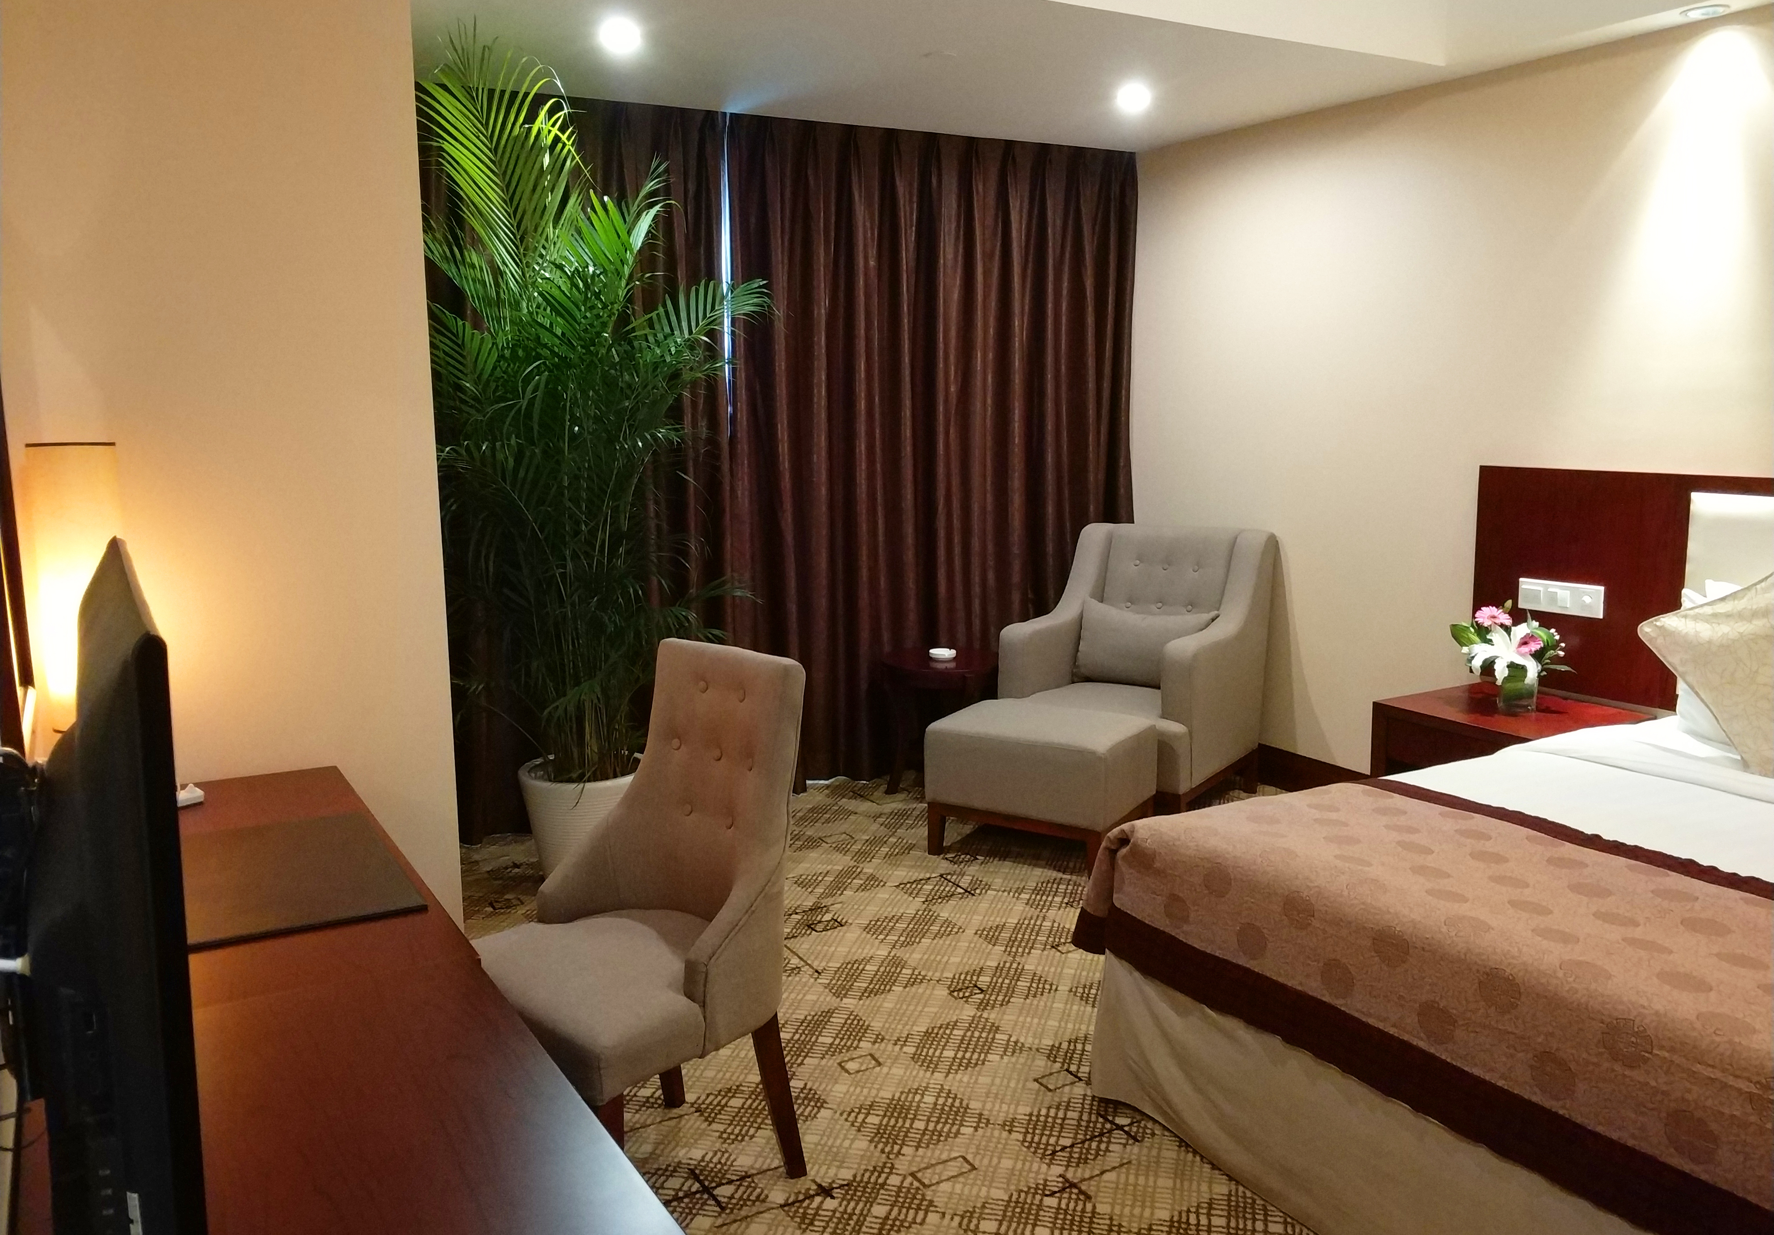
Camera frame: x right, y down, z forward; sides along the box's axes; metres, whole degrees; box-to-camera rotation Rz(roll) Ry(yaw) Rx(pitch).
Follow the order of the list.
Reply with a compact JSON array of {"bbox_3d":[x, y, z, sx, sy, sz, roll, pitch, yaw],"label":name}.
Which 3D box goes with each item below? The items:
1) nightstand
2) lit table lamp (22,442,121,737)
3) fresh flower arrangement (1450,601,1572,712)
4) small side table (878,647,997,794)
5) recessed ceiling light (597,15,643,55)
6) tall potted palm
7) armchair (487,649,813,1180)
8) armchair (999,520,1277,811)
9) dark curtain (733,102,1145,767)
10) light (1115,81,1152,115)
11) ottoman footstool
[{"bbox_3d":[1.784,0.537,4.001,0.480,0.540,0.600,-5,10,-29],"label":"nightstand"},{"bbox_3d":[-1.362,-0.048,2.352,0.135,0.493,0.120,-5,10,-29],"label":"lit table lamp"},{"bbox_3d":[1.806,0.102,3.976,0.280,0.325,0.310,-5,10,-29],"label":"fresh flower arrangement"},{"bbox_3d":[0.203,0.399,5.098,0.455,0.490,0.455,0,9,0],"label":"small side table"},{"bbox_3d":[-0.707,-1.549,3.660,0.110,0.040,0.110,-5,10,-29],"label":"recessed ceiling light"},{"bbox_3d":[-0.894,-0.338,3.912,1.050,2.330,0.980,-5,10,-29],"label":"tall potted palm"},{"bbox_3d":[-0.469,0.576,2.472,0.500,0.972,0.540,8,13,44],"label":"armchair"},{"bbox_3d":[0.890,0.188,4.916,0.700,0.955,0.780,5,11,32],"label":"armchair"},{"bbox_3d":[0.216,-0.596,5.287,1.750,2.385,0.150,-5,10,-29],"label":"dark curtain"},{"bbox_3d":[0.800,-1.690,4.483,0.110,0.040,0.110,-5,10,-29],"label":"light"},{"bbox_3d":[0.496,0.540,4.410,0.600,0.422,0.455,5,10,30],"label":"ottoman footstool"}]

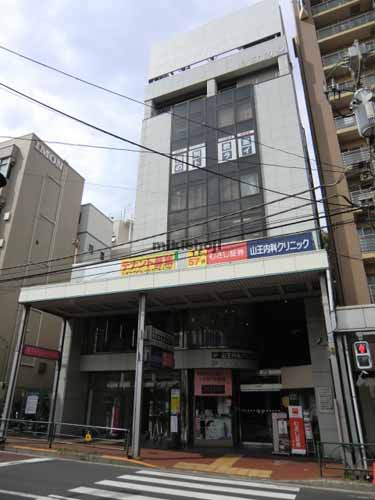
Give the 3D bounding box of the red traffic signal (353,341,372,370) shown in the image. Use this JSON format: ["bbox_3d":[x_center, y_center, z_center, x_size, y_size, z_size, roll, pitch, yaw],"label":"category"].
[{"bbox_3d":[5.283,3.185,10.456,0.390,0.780,0.220,-8,-24,21],"label":"red traffic signal"}]

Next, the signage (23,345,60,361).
[{"bbox_3d":[-9.035,6.520,21.684,0.200,0.630,3.150,-8,-24,21],"label":"signage"}]

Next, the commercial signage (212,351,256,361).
[{"bbox_3d":[2.052,4.717,15.473,1.980,0.330,0.100,-8,-24,21],"label":"commercial signage"}]

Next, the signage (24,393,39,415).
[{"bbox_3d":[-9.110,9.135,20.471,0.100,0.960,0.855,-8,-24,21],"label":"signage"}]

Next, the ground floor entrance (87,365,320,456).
[{"bbox_3d":[0.143,7.071,15.797,10.575,3.300,1.300,-8,-24,21],"label":"ground floor entrance"}]

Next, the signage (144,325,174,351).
[{"bbox_3d":[-1.246,4.035,15.642,0.370,0.750,2.250,-8,-24,21],"label":"signage"}]

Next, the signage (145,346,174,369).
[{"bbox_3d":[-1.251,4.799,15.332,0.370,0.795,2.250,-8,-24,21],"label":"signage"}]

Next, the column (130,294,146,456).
[{"bbox_3d":[-1.895,4.719,13.811,0.220,6.135,0.220,-8,-24,21],"label":"column"}]

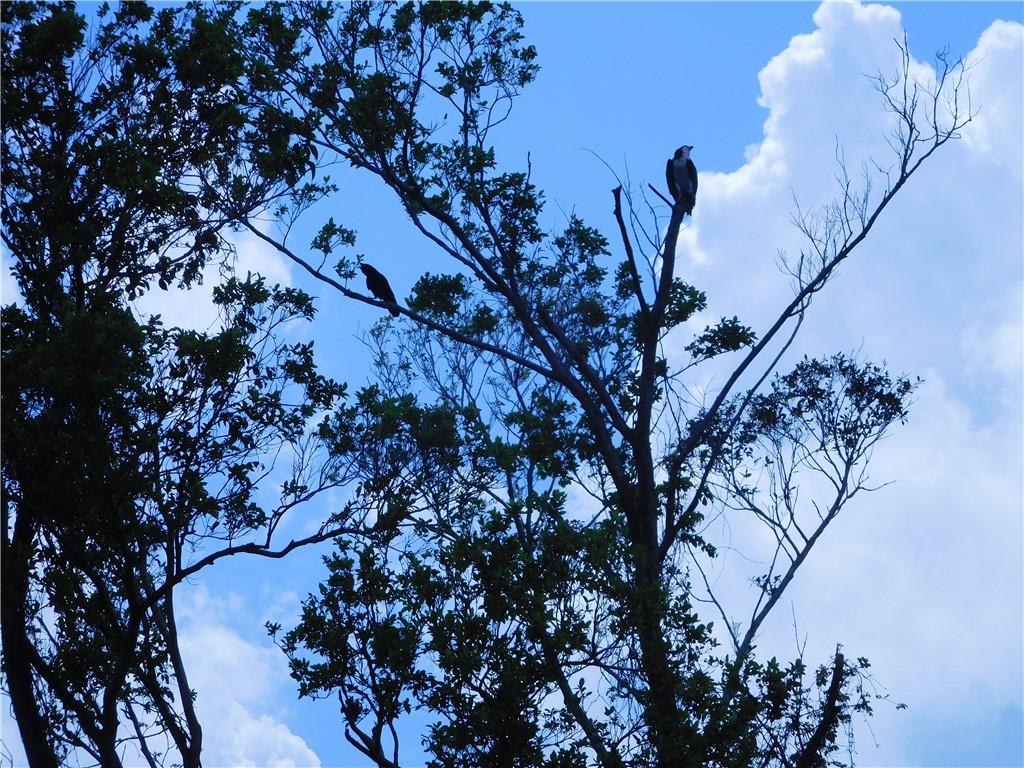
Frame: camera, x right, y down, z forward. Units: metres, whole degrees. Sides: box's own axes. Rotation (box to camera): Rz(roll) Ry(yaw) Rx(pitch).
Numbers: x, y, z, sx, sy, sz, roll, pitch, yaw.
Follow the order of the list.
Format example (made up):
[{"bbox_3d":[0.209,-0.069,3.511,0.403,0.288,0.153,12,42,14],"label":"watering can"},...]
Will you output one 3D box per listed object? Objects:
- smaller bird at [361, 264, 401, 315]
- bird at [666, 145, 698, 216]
[{"bbox_3d":[-0.889,-0.639,40.000,0.280,0.355,0.140,-3,-17,11],"label":"smaller bird"},{"bbox_3d":[1.167,-1.393,40.500,0.210,0.460,0.240,2,-17,-5],"label":"bird"}]

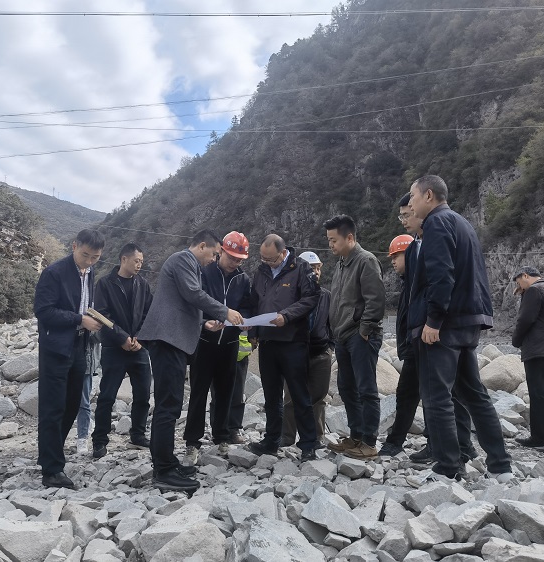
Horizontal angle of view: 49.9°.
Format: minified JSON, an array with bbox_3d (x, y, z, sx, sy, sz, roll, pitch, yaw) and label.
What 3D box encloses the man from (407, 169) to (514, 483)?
[{"bbox_3d":[1.096,0.243,3.418,0.520,1.770,0.540,-6,-9,41],"label":"man"}]

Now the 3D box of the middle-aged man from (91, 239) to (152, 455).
[{"bbox_3d":[-1.203,0.530,4.737,0.520,1.710,0.380,5,-8,-37],"label":"middle-aged man"}]

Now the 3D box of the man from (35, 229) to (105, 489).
[{"bbox_3d":[-1.351,0.487,3.901,0.400,1.690,0.480,-1,-7,6],"label":"man"}]

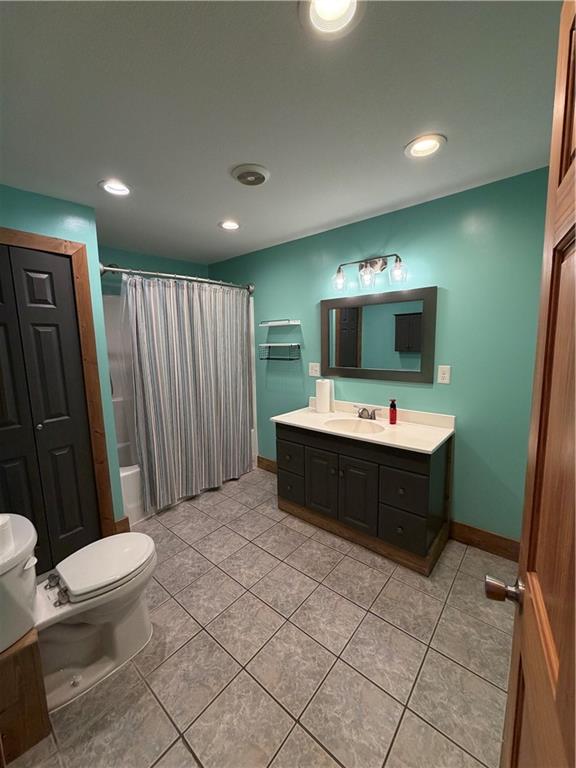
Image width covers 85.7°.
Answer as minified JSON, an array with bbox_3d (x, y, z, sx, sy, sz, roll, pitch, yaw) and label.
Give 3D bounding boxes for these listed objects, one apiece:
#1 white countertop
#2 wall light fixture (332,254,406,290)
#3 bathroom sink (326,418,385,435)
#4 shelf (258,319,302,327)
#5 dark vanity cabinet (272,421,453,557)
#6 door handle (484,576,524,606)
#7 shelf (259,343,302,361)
[{"bbox_3d":[0.519,0.267,2.366,1.247,0.114,0.532,6,11,40],"label":"white countertop"},{"bbox_3d":[0.613,-0.828,2.348,0.586,0.223,0.171,6,11,40],"label":"wall light fixture"},{"bbox_3d":[0.492,0.376,2.315,0.457,0.136,0.352,6,11,40],"label":"bathroom sink"},{"bbox_3d":[-0.083,-0.579,2.995,0.389,0.050,0.152,6,11,40],"label":"shelf"},{"bbox_3d":[0.538,0.698,2.433,1.210,0.760,0.512,6,11,40],"label":"dark vanity cabinet"},{"bbox_3d":[0.464,0.445,0.671,0.065,0.055,0.055,4,10,30],"label":"door handle"},{"bbox_3d":[-0.082,-0.312,3.037,0.391,0.160,0.152,6,11,40],"label":"shelf"}]

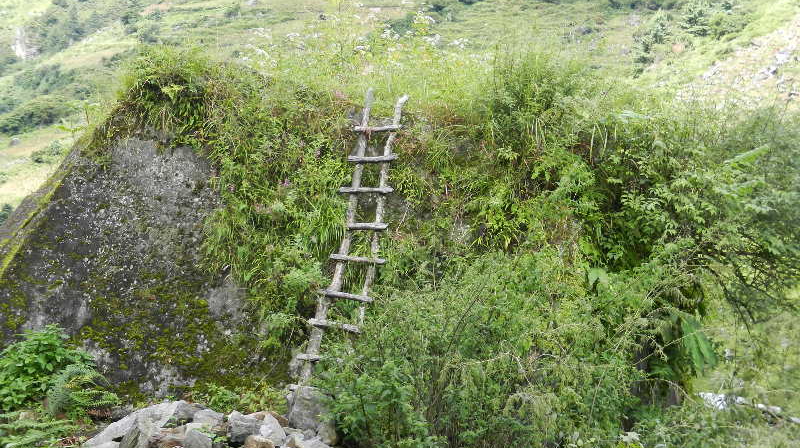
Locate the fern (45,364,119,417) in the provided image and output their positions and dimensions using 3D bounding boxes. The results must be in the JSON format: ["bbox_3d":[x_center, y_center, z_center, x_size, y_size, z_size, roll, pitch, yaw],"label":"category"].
[{"bbox_3d":[-2.554,1.335,12.600,0.590,0.410,0.520,0,1,0],"label":"fern"}]

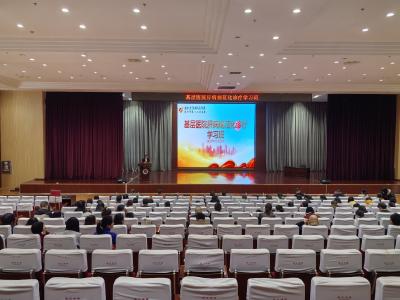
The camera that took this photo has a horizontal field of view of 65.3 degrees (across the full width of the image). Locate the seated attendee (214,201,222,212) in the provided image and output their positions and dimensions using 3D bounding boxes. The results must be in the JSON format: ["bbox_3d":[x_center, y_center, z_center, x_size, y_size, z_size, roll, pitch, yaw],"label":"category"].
[{"bbox_3d":[0.480,1.979,8.472,0.480,1.178,0.750,0,3,-1],"label":"seated attendee"}]

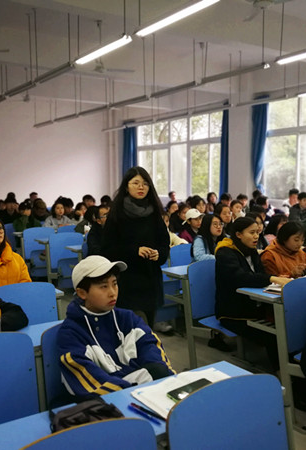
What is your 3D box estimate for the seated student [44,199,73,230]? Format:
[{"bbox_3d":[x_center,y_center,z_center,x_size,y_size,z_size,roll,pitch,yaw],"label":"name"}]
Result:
[{"bbox_3d":[-1.474,0.227,7.492,0.500,1.180,0.700,-4,7,-35],"label":"seated student"}]

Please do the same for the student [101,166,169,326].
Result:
[{"bbox_3d":[-0.120,0.372,3.416,0.500,1.600,0.340,-2,5,-21],"label":"student"}]

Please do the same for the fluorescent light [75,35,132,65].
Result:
[{"bbox_3d":[-0.541,-1.816,4.886,0.130,0.090,1.220,-3,6,-34],"label":"fluorescent light"}]

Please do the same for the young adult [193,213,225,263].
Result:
[{"bbox_3d":[0.608,0.480,4.578,0.480,1.180,0.700,-3,6,-34],"label":"young adult"}]

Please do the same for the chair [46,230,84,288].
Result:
[{"bbox_3d":[-1.009,0.520,5.952,0.480,0.840,0.400,-3,6,-34],"label":"chair"}]

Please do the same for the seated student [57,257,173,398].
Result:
[{"bbox_3d":[-0.100,0.730,1.859,0.540,1.170,0.720,-3,6,-34],"label":"seated student"}]

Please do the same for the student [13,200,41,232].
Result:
[{"bbox_3d":[-1.949,0.234,7.372,0.480,1.190,0.680,-3,6,-34],"label":"student"}]

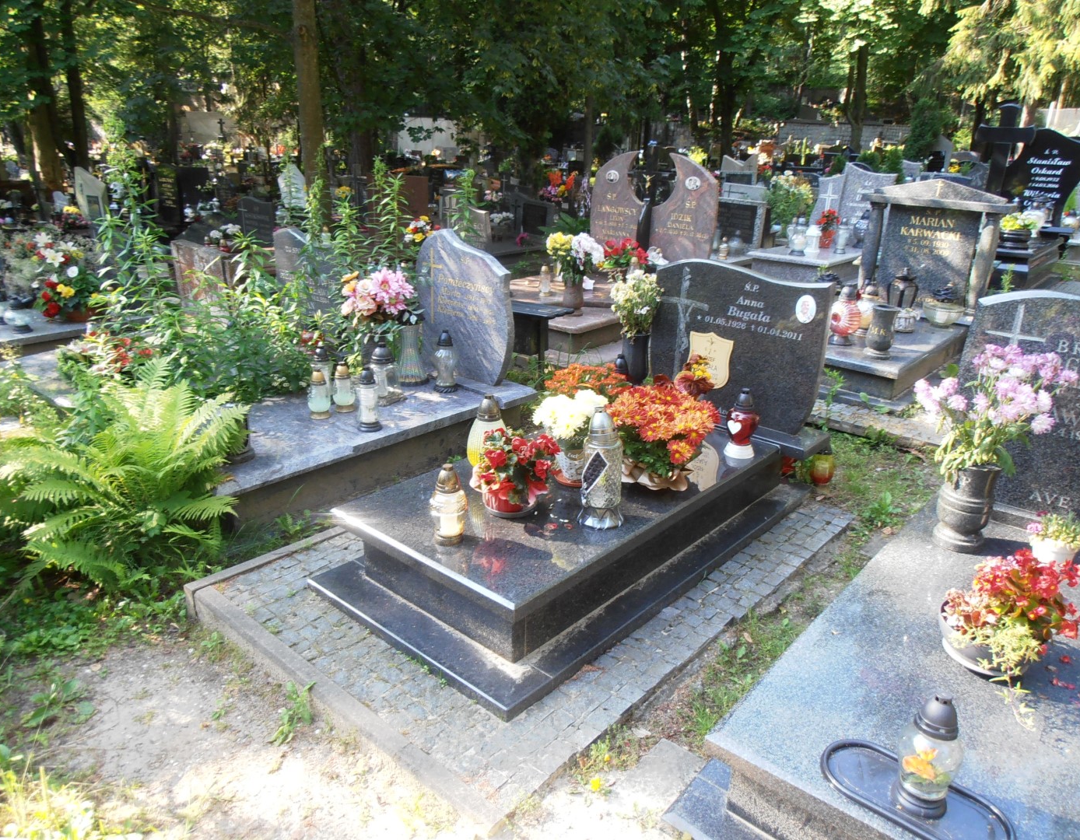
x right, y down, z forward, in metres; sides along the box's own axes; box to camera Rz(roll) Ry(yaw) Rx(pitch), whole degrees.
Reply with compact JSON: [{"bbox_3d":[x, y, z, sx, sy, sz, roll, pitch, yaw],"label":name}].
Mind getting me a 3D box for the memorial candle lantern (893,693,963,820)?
[{"bbox_3d":[0.767,0.647,1.515,0.125,0.256,0.125,18,25,38],"label":"memorial candle lantern"}]

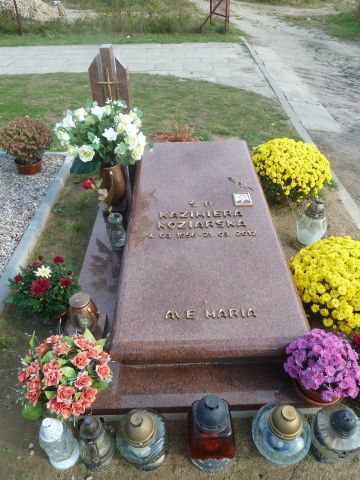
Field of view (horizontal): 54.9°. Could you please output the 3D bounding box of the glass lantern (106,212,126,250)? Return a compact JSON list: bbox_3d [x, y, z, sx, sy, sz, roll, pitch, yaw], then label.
[{"bbox_3d":[-0.323,-0.046,1.770,0.082,0.201,0.082,-1,41,0],"label":"glass lantern"}]

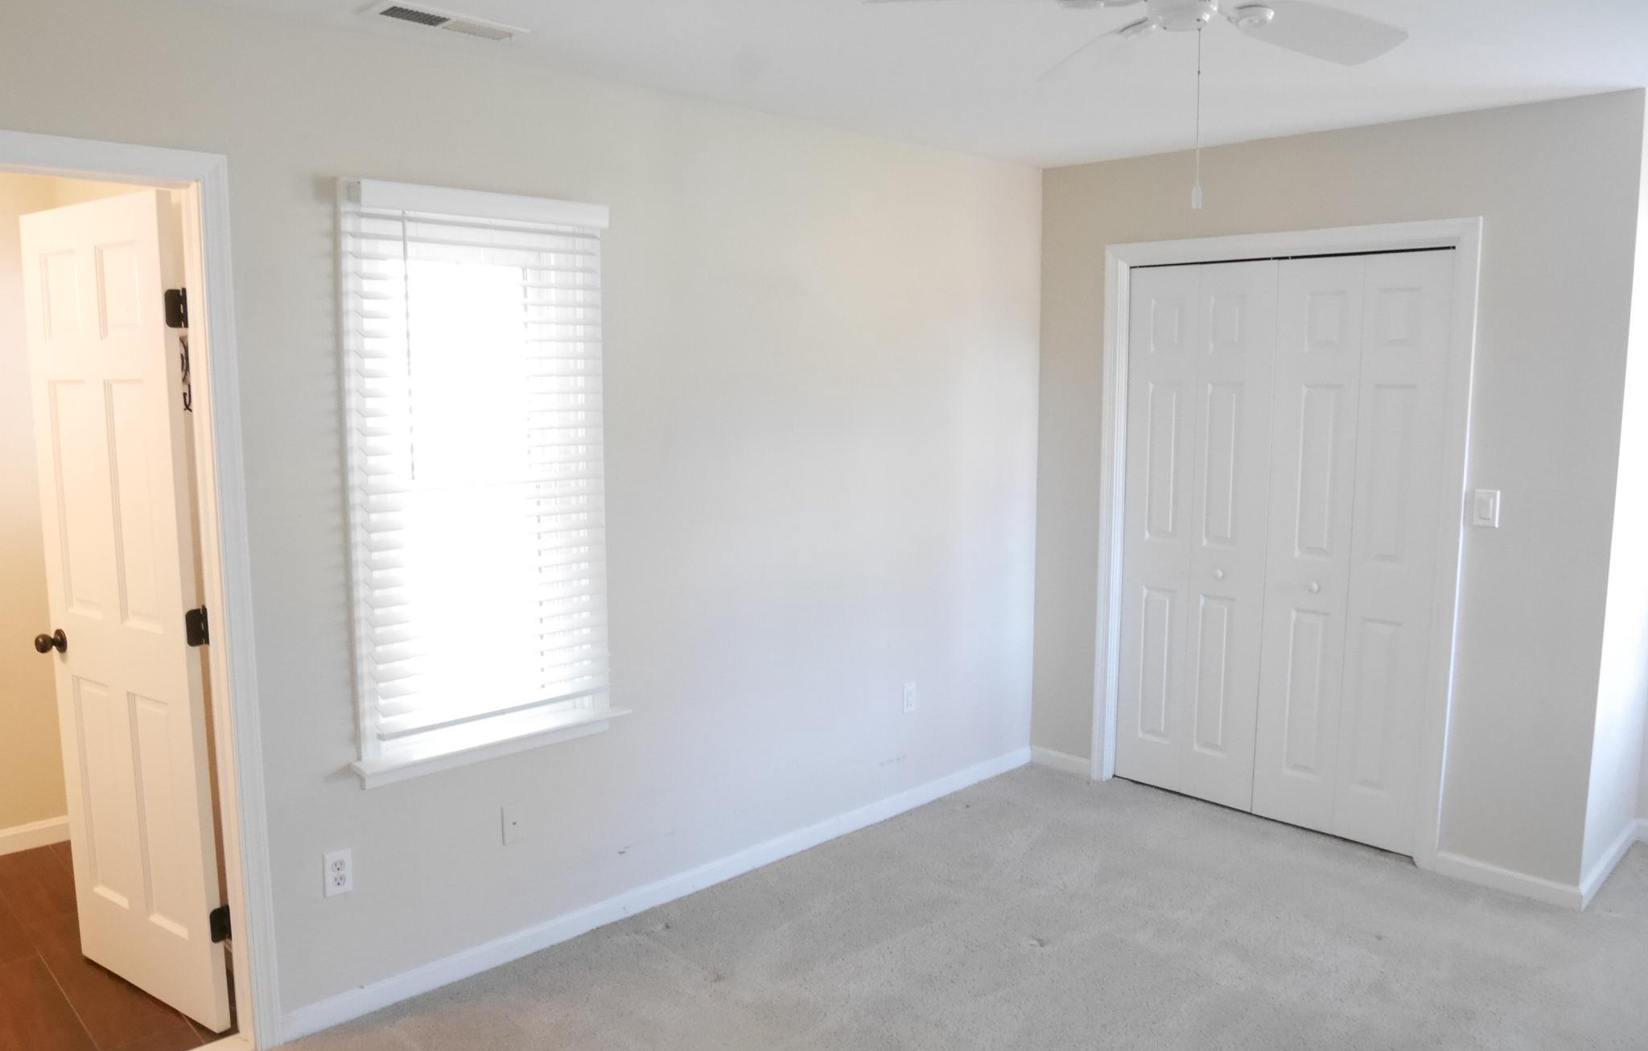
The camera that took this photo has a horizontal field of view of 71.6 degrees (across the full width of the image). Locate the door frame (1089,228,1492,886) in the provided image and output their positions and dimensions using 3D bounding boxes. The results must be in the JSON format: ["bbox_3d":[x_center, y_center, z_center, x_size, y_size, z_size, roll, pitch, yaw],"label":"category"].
[{"bbox_3d":[1.575,0.038,4.075,1.322,2.118,0.100,7,10,44],"label":"door frame"}]

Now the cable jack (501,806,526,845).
[{"bbox_3d":[-0.847,0.816,3.133,0.070,0.114,0.010,-7,10,-43],"label":"cable jack"}]

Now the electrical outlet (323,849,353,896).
[{"bbox_3d":[-1.190,0.854,2.806,0.070,0.114,0.010,-7,10,-43],"label":"electrical outlet"}]

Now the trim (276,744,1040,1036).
[{"bbox_3d":[-0.211,1.091,3.785,3.012,0.075,0.016,-7,10,-43],"label":"trim"}]

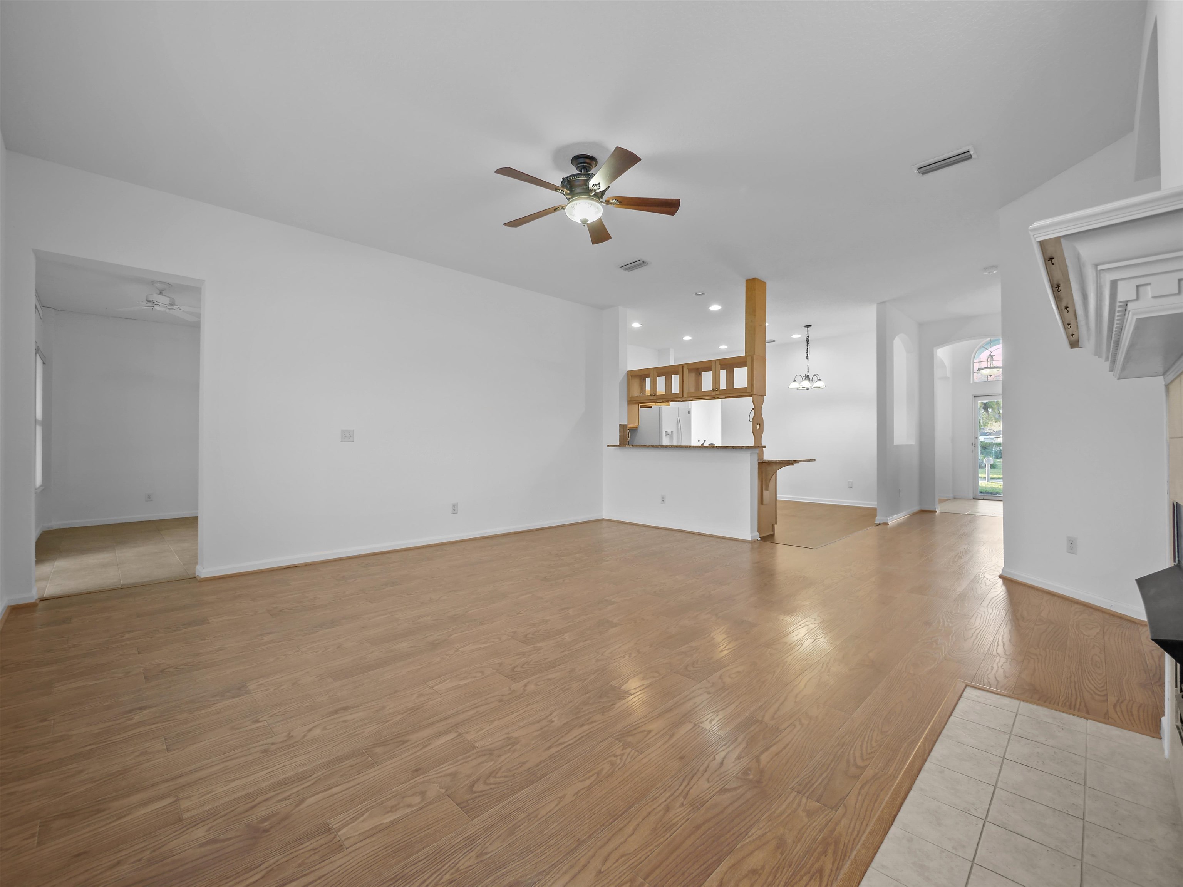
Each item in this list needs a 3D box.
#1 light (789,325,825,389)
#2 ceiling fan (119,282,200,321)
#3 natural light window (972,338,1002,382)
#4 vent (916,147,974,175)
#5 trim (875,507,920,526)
[{"bbox_3d":[3.630,-1.435,8.020,0.620,1.070,0.610,0,0,45],"label":"light"},{"bbox_3d":[-4.670,-1.585,5.200,1.280,0.300,1.280,0,0,-45],"label":"ceiling fan"},{"bbox_3d":[7.860,-1.640,9.130,0.950,0.870,0.100,0,0,45],"label":"natural light window"},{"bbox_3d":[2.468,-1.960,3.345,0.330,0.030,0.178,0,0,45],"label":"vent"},{"bbox_3d":[4.650,1.052,7.180,1.950,0.088,0.140,0,0,-45],"label":"trim"}]

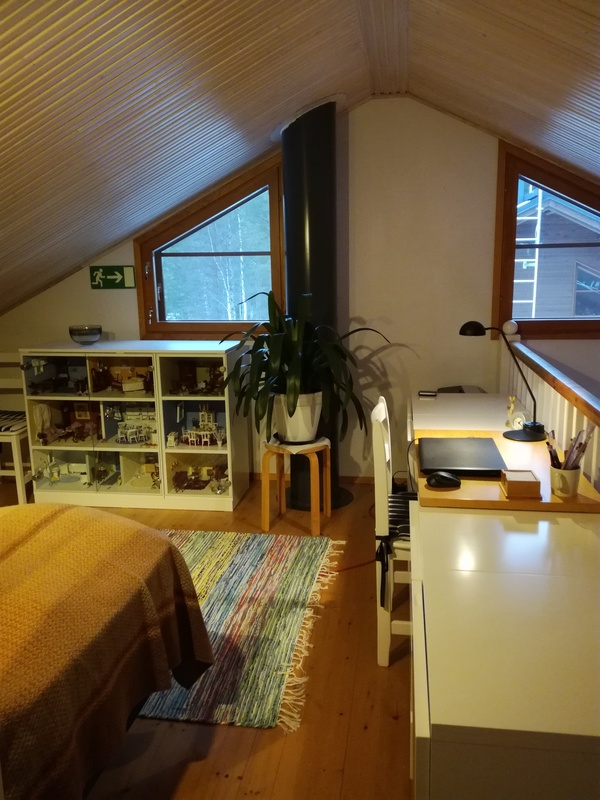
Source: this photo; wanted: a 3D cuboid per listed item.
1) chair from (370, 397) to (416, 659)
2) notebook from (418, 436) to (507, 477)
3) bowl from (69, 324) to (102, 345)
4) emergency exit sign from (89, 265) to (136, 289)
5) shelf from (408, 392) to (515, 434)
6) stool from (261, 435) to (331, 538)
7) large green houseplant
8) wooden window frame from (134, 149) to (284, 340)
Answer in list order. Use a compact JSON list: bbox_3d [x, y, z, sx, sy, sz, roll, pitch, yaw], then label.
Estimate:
[{"bbox_3d":[0.512,0.430,2.199,0.510,0.910,0.430,1,12,9],"label":"chair"},{"bbox_3d":[0.514,0.184,1.992,0.250,0.026,0.355,1,12,9],"label":"notebook"},{"bbox_3d":[-1.353,-0.407,3.929,0.225,0.105,0.225,-1,12,0],"label":"bowl"},{"bbox_3d":[-1.190,-0.777,3.959,0.300,0.145,0.015,1,12,9],"label":"emergency exit sign"},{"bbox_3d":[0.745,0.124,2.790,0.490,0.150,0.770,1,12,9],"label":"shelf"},{"bbox_3d":[-0.012,0.448,3.305,0.360,0.450,0.360,-1,12,0],"label":"stool"},{"bbox_3d":[0.010,-0.152,3.144,0.840,0.780,0.740,1,12,9],"label":"large green houseplant"},{"bbox_3d":[-0.548,-0.921,3.853,0.980,1.100,0.100,1,12,9],"label":"wooden window frame"}]

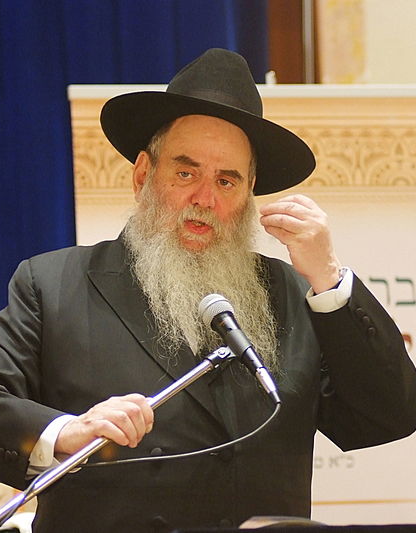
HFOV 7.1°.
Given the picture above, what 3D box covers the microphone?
[{"bbox_3d":[0.055,0.127,5.050,0.053,0.218,0.053,-34,-29,0],"label":"microphone"}]

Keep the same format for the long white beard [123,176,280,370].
[{"bbox_3d":[-0.009,0.019,5.180,0.225,0.310,0.170,-6,-2,-11],"label":"long white beard"}]

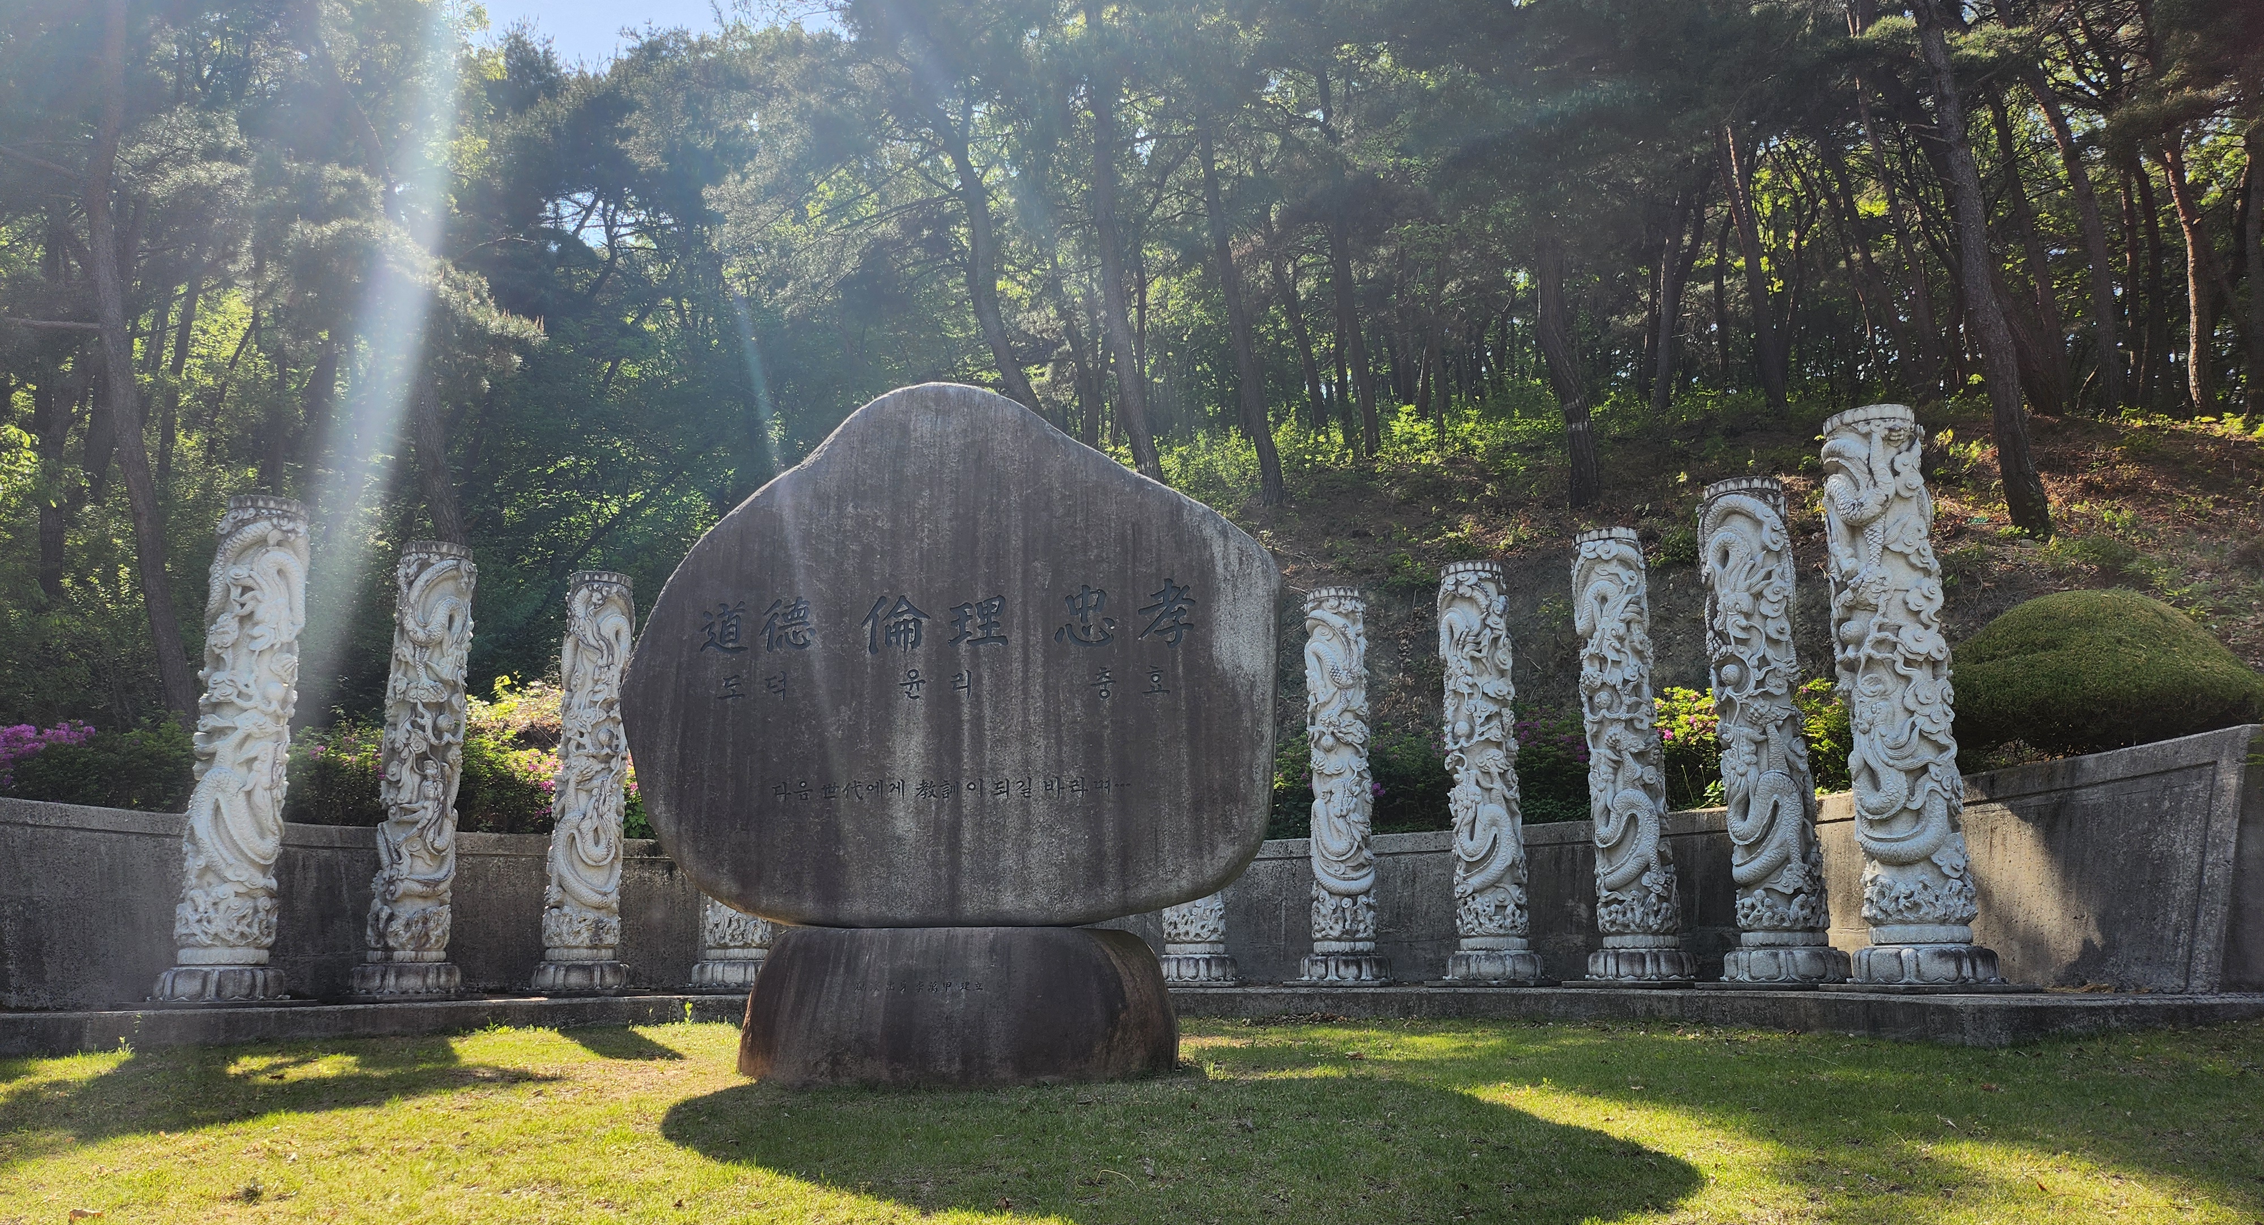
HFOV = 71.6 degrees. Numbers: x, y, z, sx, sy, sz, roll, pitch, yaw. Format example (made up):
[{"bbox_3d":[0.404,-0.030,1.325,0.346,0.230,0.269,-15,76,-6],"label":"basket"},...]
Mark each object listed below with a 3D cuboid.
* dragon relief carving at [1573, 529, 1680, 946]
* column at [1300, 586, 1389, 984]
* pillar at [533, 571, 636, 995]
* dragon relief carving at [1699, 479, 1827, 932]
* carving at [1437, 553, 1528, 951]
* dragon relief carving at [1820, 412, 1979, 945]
[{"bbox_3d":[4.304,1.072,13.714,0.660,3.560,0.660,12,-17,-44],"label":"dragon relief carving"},{"bbox_3d":[2.101,1.718,15.816,0.920,3.900,0.920,-6,-13,21],"label":"column"},{"bbox_3d":[-4.738,1.459,13.765,0.846,3.618,0.846,8,-15,-33],"label":"pillar"},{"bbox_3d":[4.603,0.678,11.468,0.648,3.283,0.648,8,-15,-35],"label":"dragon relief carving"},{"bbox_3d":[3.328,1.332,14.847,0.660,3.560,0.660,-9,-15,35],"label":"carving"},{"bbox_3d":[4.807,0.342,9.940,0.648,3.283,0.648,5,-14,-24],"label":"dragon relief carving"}]

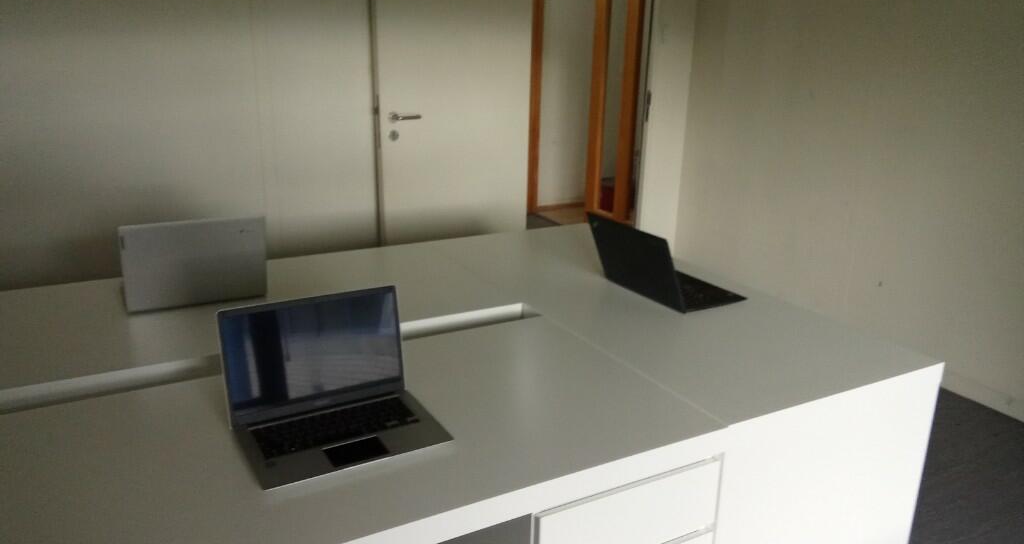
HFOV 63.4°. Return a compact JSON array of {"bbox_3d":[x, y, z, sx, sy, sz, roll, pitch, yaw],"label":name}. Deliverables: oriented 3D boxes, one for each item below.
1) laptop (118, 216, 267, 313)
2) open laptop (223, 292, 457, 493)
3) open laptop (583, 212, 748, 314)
[{"bbox_3d":[-0.821,-0.048,2.127,0.326,0.237,0.302,-7,19,-25],"label":"laptop"},{"bbox_3d":[-0.304,0.188,1.438,0.327,0.222,0.255,-9,20,-30],"label":"open laptop"},{"bbox_3d":[0.424,-0.044,2.270,0.310,0.209,0.320,-9,20,-31],"label":"open laptop"}]

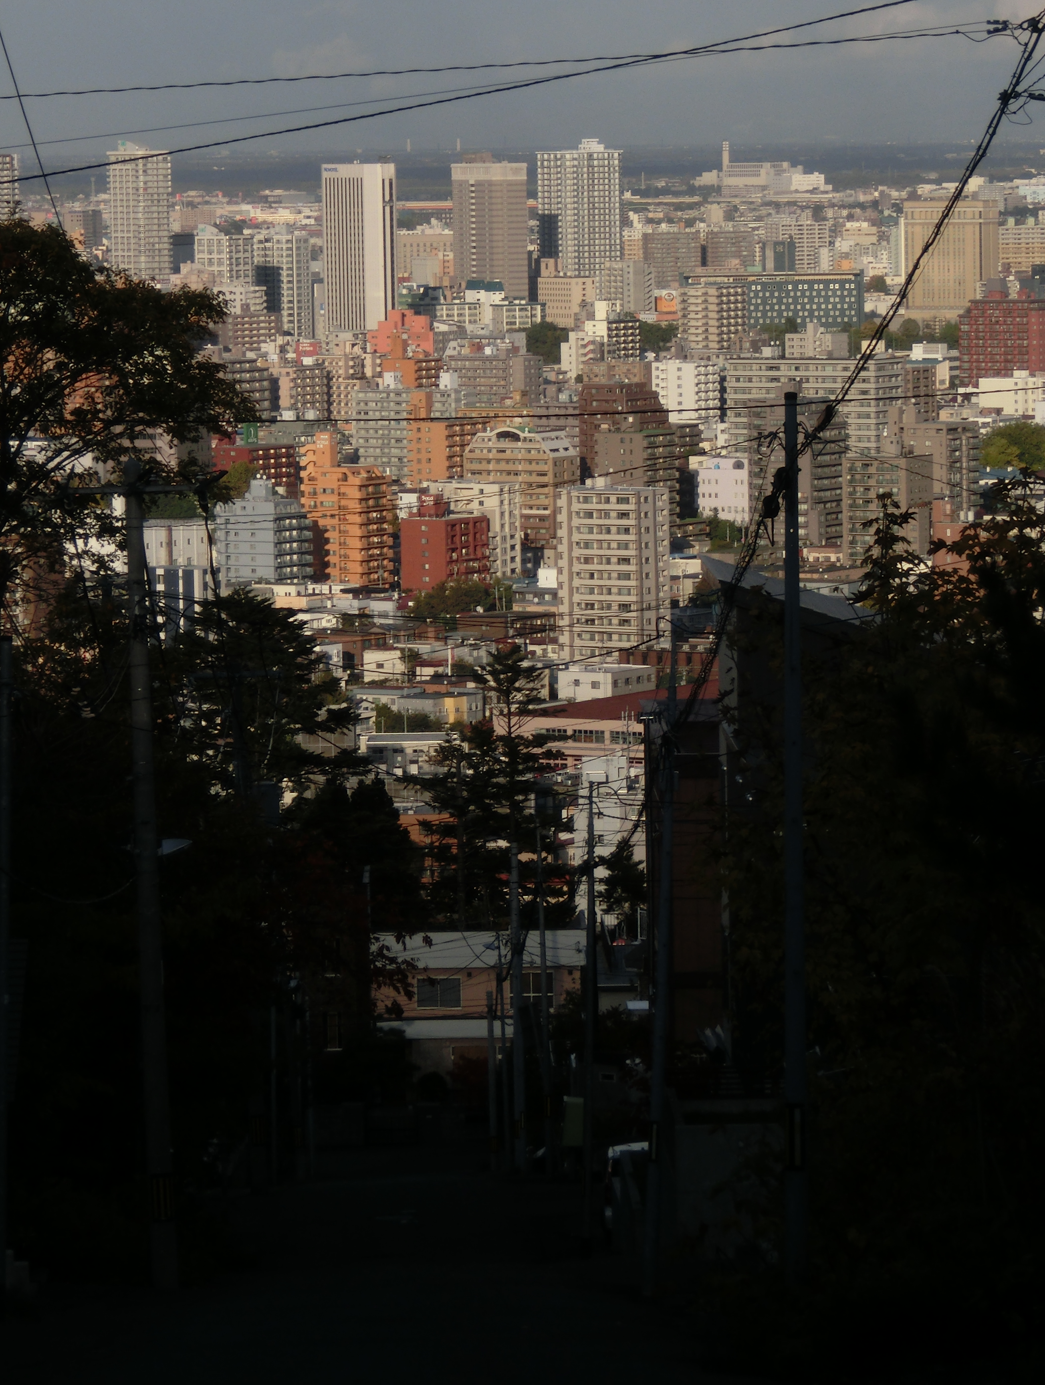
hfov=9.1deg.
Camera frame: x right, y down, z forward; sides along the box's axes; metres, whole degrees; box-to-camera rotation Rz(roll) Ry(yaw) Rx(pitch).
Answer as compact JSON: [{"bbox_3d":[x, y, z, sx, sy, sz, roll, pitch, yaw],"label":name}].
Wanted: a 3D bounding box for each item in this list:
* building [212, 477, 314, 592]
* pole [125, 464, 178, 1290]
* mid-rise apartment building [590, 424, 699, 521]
[{"bbox_3d":[-59.241,-37.017,1510.612,14.800,25.991,19.000,2,6,26],"label":"building"},{"bbox_3d":[-4.857,2.423,85.525,0.340,10.840,0.340,-2,5,0],"label":"pole"},{"bbox_3d":[30.779,-52.577,1631.862,14.049,25.974,28.251,2,6,28],"label":"mid-rise apartment building"}]

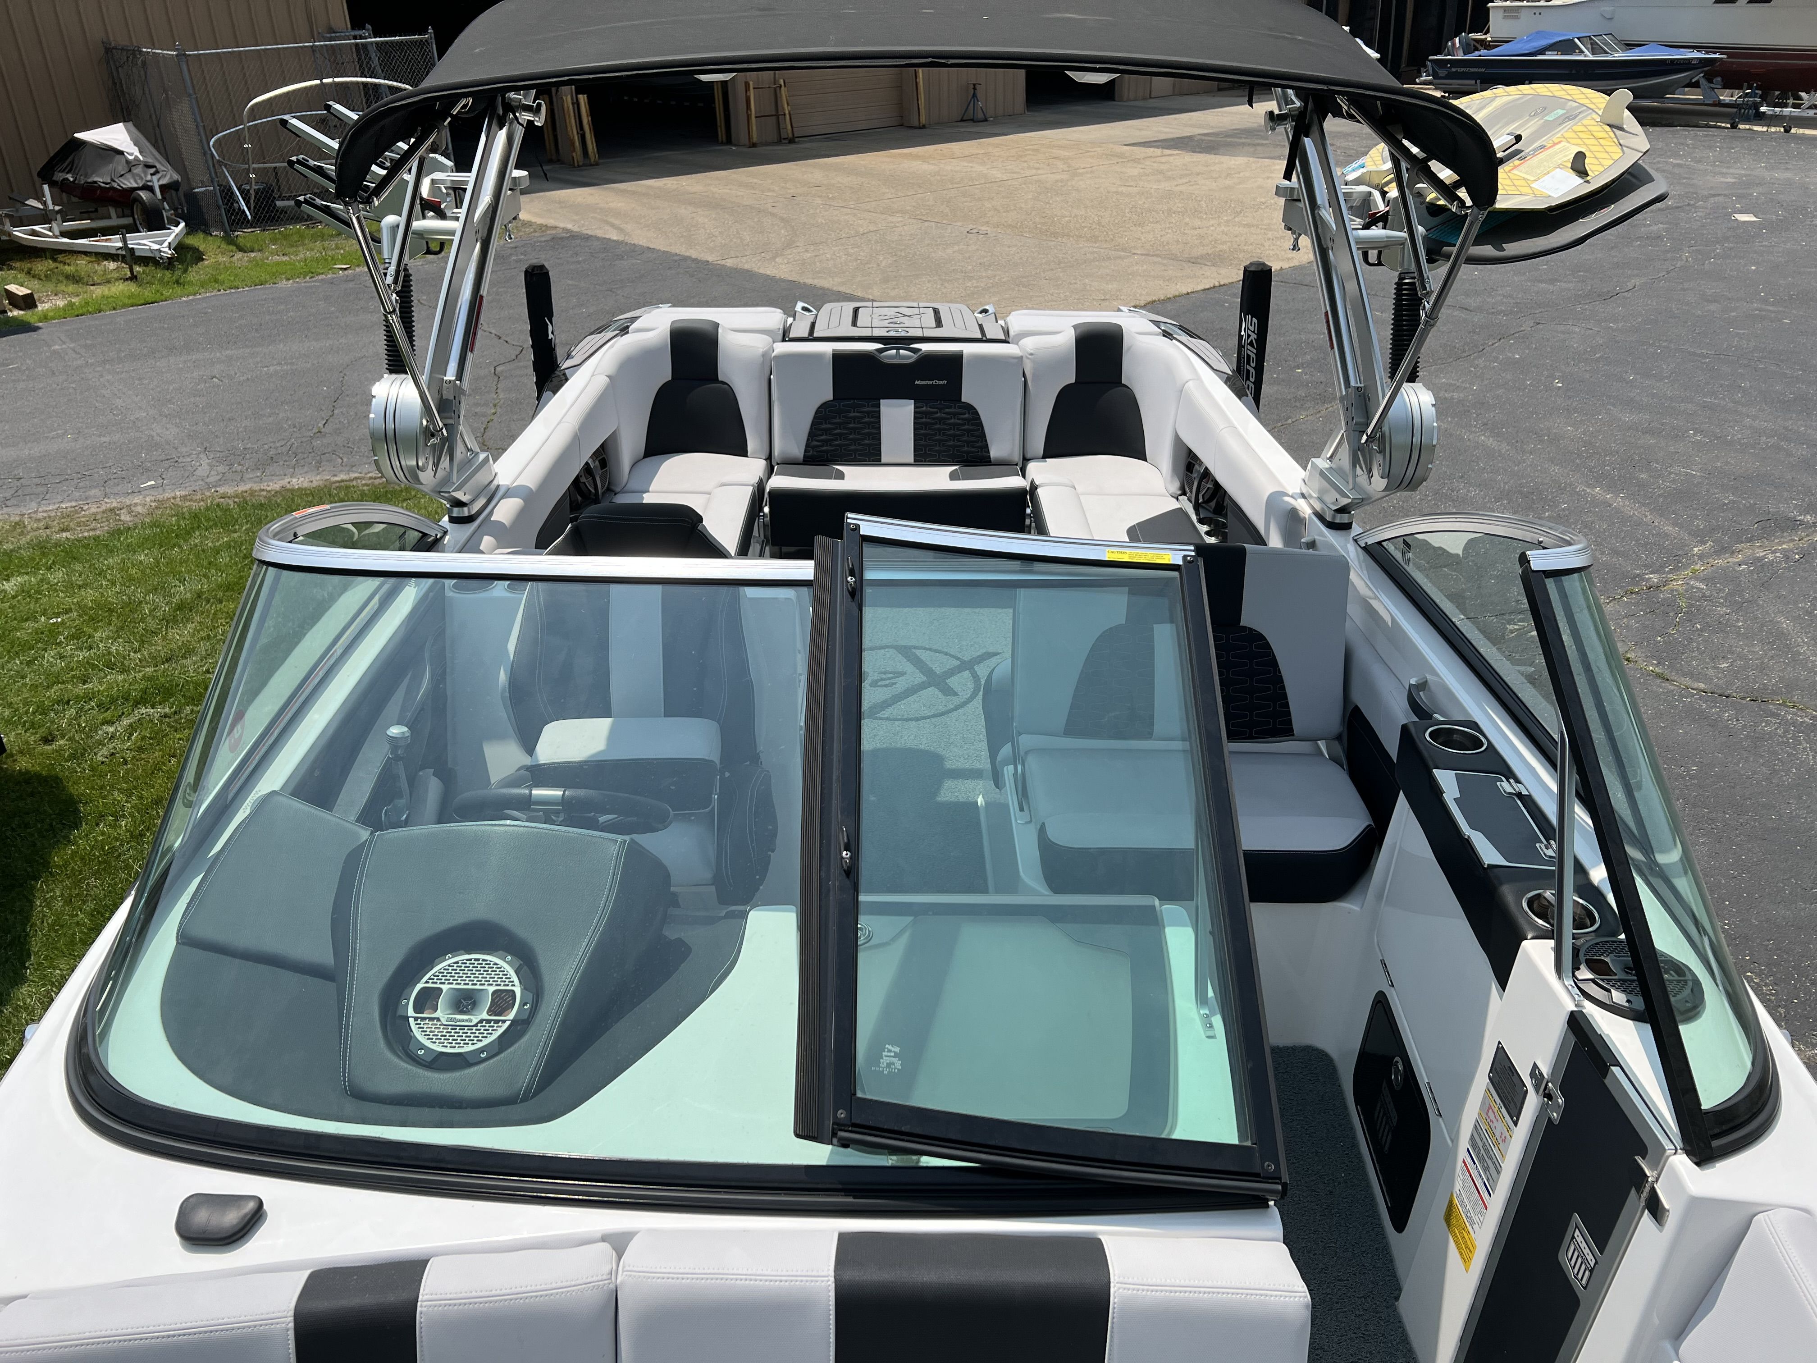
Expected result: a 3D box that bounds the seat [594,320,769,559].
[{"bbox_3d":[-0.777,-0.840,4.844,0.594,0.673,1.040,0,26,-1],"label":"seat"}]

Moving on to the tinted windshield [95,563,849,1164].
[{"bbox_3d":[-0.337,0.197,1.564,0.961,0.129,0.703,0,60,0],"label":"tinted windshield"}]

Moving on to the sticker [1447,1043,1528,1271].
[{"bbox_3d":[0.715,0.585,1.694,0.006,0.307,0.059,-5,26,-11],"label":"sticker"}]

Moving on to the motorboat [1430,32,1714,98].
[{"bbox_3d":[12.969,-11.963,26.500,5.400,1.250,2.000,15,30,32],"label":"motorboat"}]

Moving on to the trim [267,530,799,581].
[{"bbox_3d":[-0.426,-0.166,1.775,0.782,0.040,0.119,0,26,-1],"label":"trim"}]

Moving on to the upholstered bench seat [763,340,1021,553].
[{"bbox_3d":[-0.045,-0.877,5.013,0.901,0.654,0.574,0,26,-1],"label":"upholstered bench seat"}]

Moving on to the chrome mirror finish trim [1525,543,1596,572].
[{"bbox_3d":[0.832,-0.162,1.766,0.089,0.035,0.059,0,26,-1],"label":"chrome mirror finish trim"}]

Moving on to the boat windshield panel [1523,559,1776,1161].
[{"bbox_3d":[0.847,0.176,1.587,0.148,0.079,0.713,0,60,0],"label":"boat windshield panel"}]

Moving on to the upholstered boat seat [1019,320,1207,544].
[{"bbox_3d":[0.708,-0.849,4.862,0.614,0.673,1.020,0,26,-1],"label":"upholstered boat seat"}]

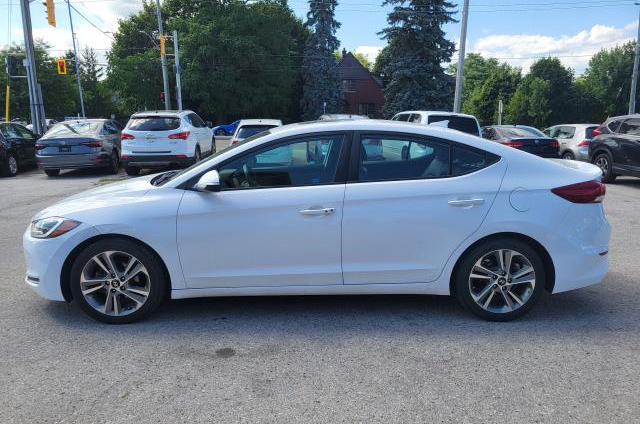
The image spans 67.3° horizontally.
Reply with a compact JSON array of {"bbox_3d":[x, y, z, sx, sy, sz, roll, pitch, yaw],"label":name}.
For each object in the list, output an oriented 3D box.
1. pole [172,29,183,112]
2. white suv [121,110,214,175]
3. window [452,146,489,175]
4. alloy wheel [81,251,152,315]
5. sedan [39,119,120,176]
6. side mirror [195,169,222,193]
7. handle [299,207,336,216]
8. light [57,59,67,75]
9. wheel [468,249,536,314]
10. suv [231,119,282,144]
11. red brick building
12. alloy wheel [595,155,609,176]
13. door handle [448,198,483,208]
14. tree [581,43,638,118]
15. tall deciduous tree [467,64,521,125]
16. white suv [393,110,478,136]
[{"bbox_3d":[-7.394,-6.334,25.276,0.240,6.200,0.240,0,10,0],"label":"pole"},{"bbox_3d":[-4.290,-2.076,14.237,1.880,1.690,4.690,0,10,-3],"label":"white suv"},{"bbox_3d":[1.052,-0.349,3.338,0.260,0.210,0.040,0,-8,-2],"label":"window"},{"bbox_3d":[-1.416,0.486,3.399,0.465,0.465,0.200,0,10,-1],"label":"alloy wheel"},{"bbox_3d":[-6.583,-1.991,14.330,1.800,1.460,4.680,0,10,-4],"label":"sedan"},{"bbox_3d":[-0.737,-0.199,3.128,0.180,0.150,0.230,0,10,-1],"label":"side mirror"},{"bbox_3d":[-0.015,-0.011,3.227,0.240,0.050,0.055,0,10,-2],"label":"handle"},{"bbox_3d":[-19.408,-10.834,36.161,0.620,1.060,0.350,-3,11,-19],"label":"light"},{"bbox_3d":[1.283,0.477,3.462,0.465,0.465,0.200,0,10,-1],"label":"wheel"},{"bbox_3d":[-1.878,-2.310,16.193,1.780,1.550,4.300,-1,10,-4],"label":"suv"},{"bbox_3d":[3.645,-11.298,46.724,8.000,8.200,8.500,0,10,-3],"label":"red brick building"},{"bbox_3d":[6.972,-1.085,11.721,0.210,0.490,0.490,-1,10,-5],"label":"alloy wheel"},{"bbox_3d":[1.000,-0.063,3.271,0.250,0.045,0.050,0,10,-1],"label":"door handle"},{"bbox_3d":[26.410,-10.981,43.737,5.400,8.900,5.400,0,10,0],"label":"tree"},{"bbox_3d":[16.890,-10.817,46.796,5.600,7.400,5.500,3,11,16],"label":"tall deciduous tree"},{"bbox_3d":[3.338,-2.271,15.386,1.870,1.760,4.700,-1,10,-4],"label":"white suv"}]

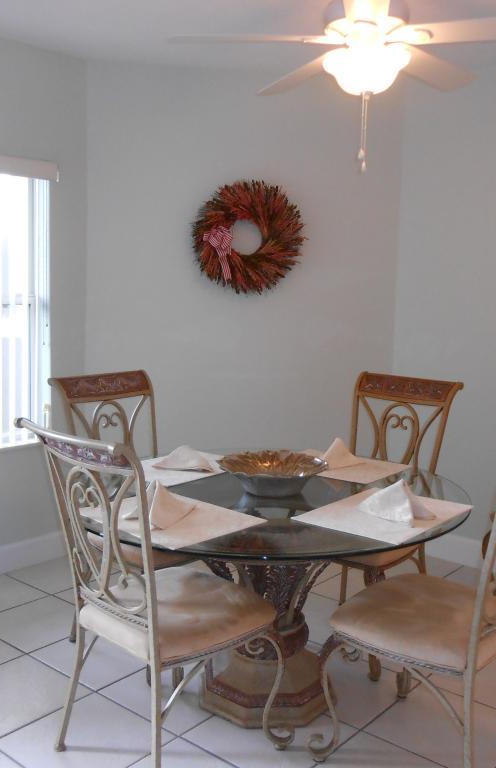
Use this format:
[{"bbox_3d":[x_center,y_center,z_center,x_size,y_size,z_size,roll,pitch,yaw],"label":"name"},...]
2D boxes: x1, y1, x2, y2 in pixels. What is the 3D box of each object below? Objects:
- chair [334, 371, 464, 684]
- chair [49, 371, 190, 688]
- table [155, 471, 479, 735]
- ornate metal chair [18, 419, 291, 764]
[{"bbox_3d":[0.474,0.504,3.065,0.515,1.030,0.645,7,9,41],"label":"chair"},{"bbox_3d":[-0.391,0.498,3.001,0.645,1.030,0.515,7,9,42],"label":"chair"},{"bbox_3d":[0.050,0.706,2.621,1.350,0.720,1.350,1,7,0],"label":"table"},{"bbox_3d":[-0.263,0.592,2.222,0.515,1.030,0.645,7,9,43],"label":"ornate metal chair"}]

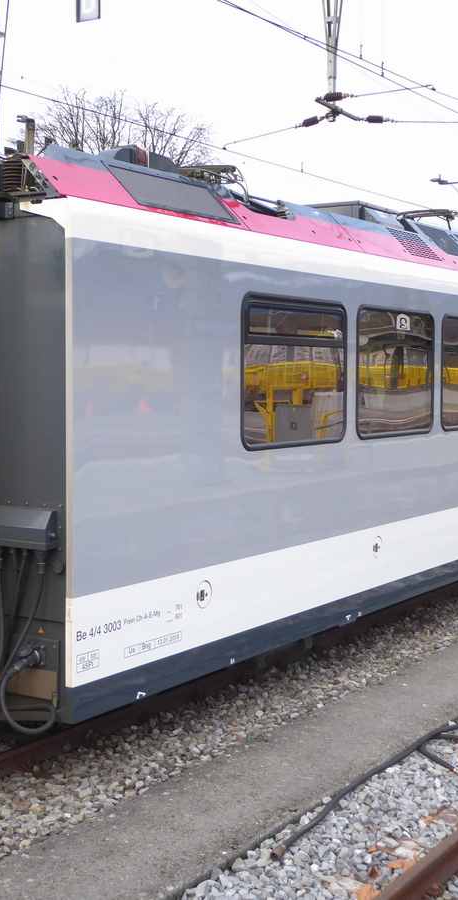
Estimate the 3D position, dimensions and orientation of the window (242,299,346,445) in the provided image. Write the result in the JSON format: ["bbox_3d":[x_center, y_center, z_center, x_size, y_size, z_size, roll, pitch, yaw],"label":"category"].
[{"bbox_3d":[0.502,-0.568,9.271,0.060,1.037,1.601,2,4,32],"label":"window"}]

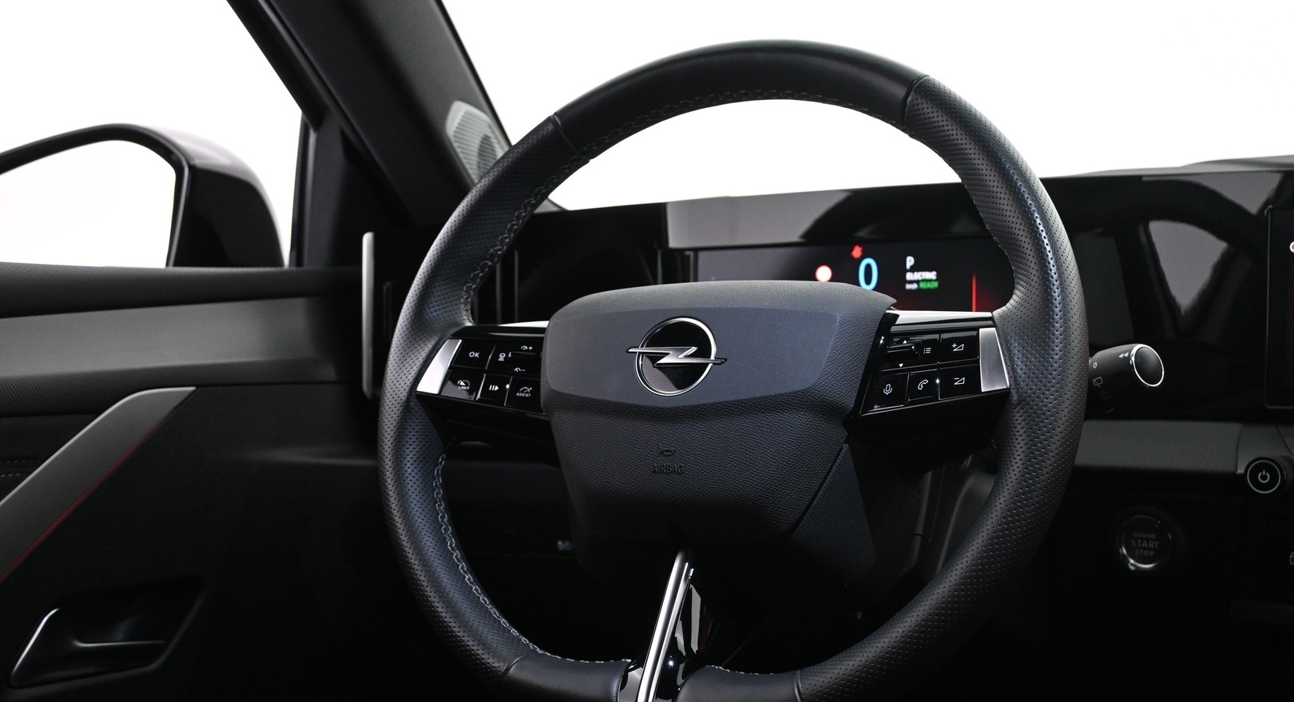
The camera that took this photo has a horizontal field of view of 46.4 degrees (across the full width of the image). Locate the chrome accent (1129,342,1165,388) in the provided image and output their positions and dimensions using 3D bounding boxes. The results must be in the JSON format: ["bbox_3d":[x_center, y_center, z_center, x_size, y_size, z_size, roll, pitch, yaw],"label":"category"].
[{"bbox_3d":[0.247,0.007,0.745,0.023,0.024,0.008,-1,-22,-30],"label":"chrome accent"}]

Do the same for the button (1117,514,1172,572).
[{"bbox_3d":[0.285,0.109,0.862,0.031,0.033,0.014,0,0,28],"label":"button"}]

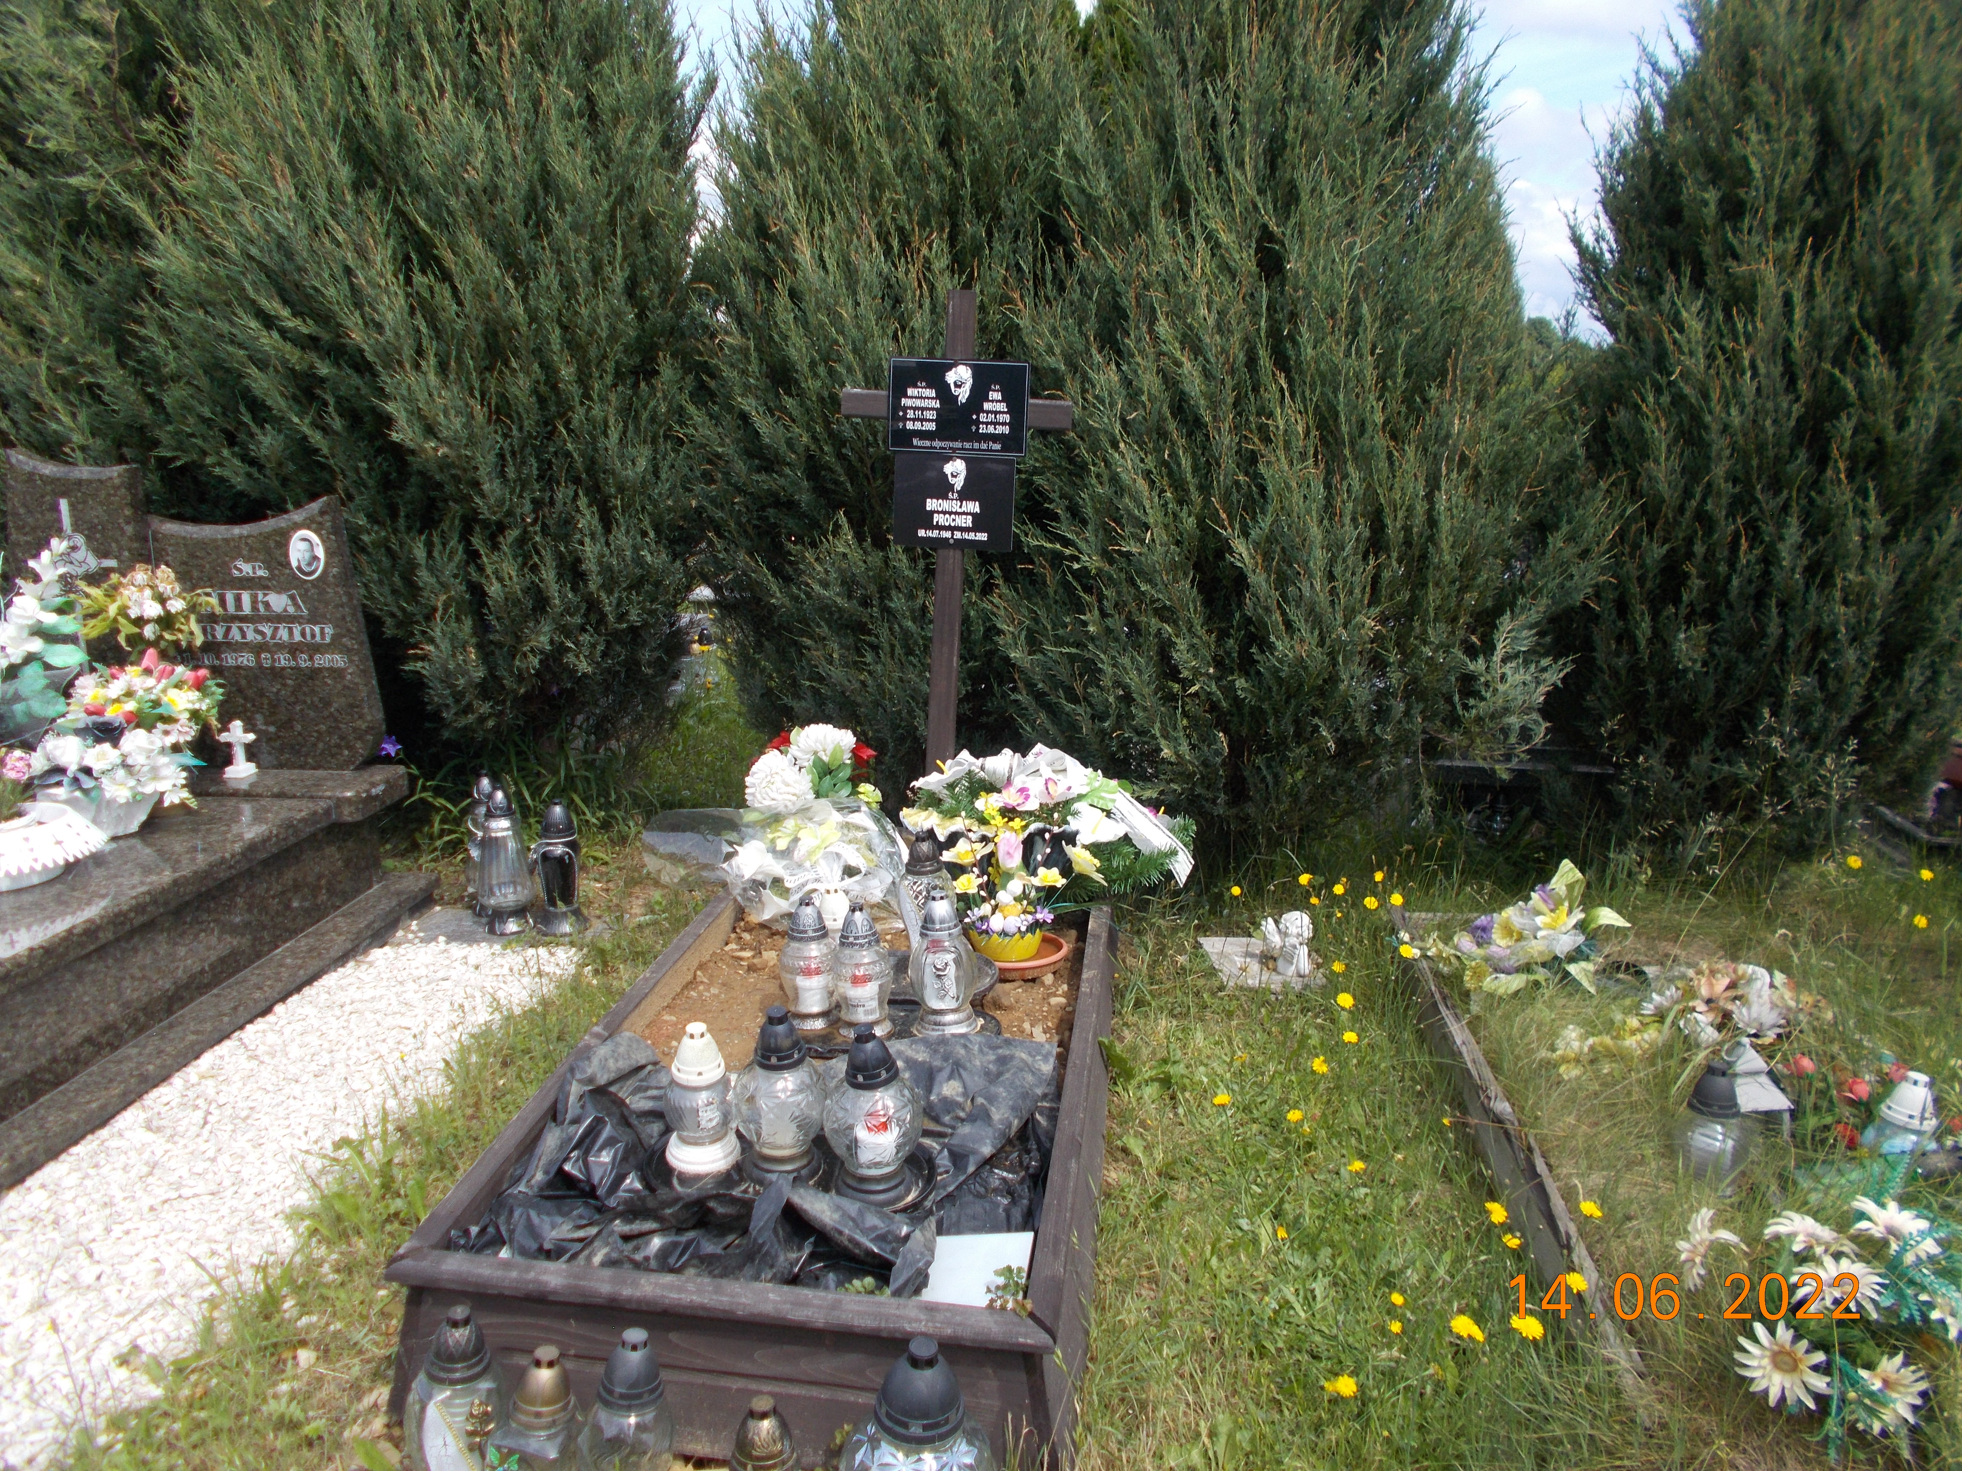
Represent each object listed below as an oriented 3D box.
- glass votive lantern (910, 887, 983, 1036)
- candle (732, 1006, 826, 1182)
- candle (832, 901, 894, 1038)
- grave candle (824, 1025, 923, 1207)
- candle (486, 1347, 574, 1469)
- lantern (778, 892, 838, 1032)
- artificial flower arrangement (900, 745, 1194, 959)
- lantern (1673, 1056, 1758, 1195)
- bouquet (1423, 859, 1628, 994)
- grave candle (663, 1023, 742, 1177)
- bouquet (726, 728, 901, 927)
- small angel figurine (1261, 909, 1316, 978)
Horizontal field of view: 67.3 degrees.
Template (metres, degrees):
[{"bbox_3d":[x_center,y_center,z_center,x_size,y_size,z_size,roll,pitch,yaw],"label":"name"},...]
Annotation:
[{"bbox_3d":[-0.065,0.415,2.790,0.130,0.270,0.120,2,13,3],"label":"glass votive lantern"},{"bbox_3d":[-0.321,0.561,2.345,0.146,0.262,0.146,1,13,6],"label":"candle"},{"bbox_3d":[-0.225,0.441,2.811,0.108,0.253,0.108,1,13,6],"label":"candle"},{"bbox_3d":[-0.161,0.563,2.222,0.148,0.256,0.148,1,13,0],"label":"grave candle"},{"bbox_3d":[-0.537,0.858,1.821,0.102,0.210,0.102,4,13,16],"label":"candle"},{"bbox_3d":[-0.328,0.424,2.800,0.112,0.258,0.112,1,13,0],"label":"lantern"},{"bbox_3d":[0.148,0.239,3.353,0.640,0.410,0.450,1,13,6],"label":"artificial flower arrangement"},{"bbox_3d":[1.184,0.632,2.370,0.130,0.240,0.130,1,13,0],"label":"lantern"},{"bbox_3d":[1.255,0.420,3.393,0.410,0.240,0.290,1,13,6],"label":"bouquet"},{"bbox_3d":[-0.446,0.575,2.357,0.119,0.229,0.119,1,13,6],"label":"grave candle"},{"bbox_3d":[-0.382,0.185,3.350,0.400,0.420,0.330,3,13,7],"label":"bouquet"},{"bbox_3d":[0.715,0.485,3.430,0.115,0.148,0.105,12,17,39],"label":"small angel figurine"}]

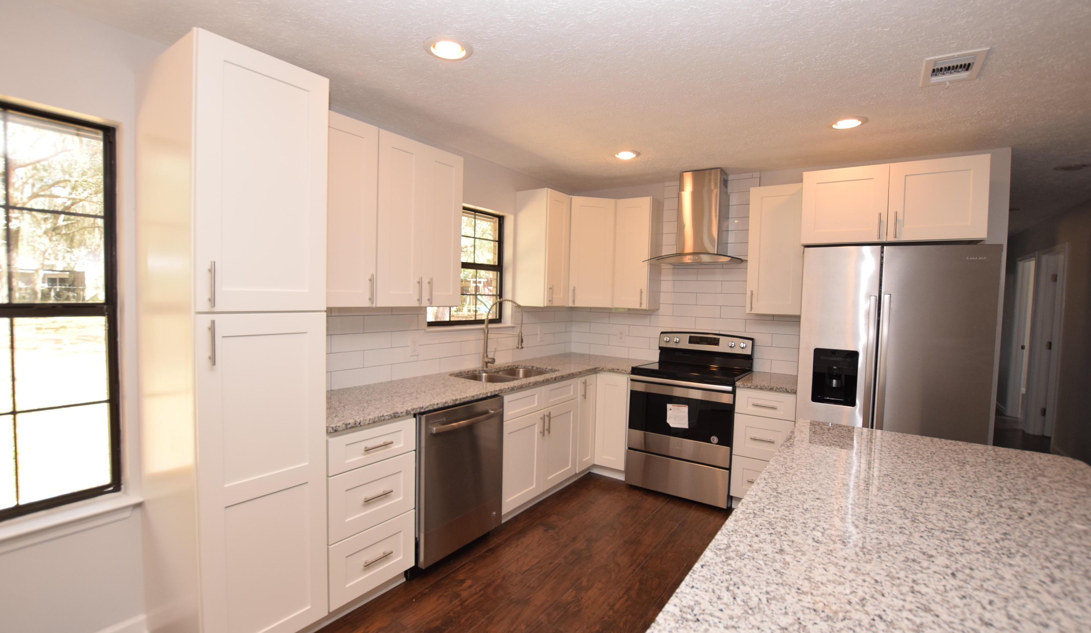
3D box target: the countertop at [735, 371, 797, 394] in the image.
[{"bbox_3d":[1.686,0.480,3.339,0.384,0.032,0.658,3,3,33],"label":"countertop"}]

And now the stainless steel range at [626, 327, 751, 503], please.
[{"bbox_3d":[1.157,0.760,3.611,0.757,1.180,0.705,3,3,33],"label":"stainless steel range"}]

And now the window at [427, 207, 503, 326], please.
[{"bbox_3d":[-0.613,-0.370,3.394,0.070,0.875,0.865,3,3,36],"label":"window"}]

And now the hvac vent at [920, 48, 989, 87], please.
[{"bbox_3d":[1.760,-1.059,1.969,0.194,0.025,0.311,3,3,33],"label":"hvac vent"}]

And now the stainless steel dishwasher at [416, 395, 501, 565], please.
[{"bbox_3d":[-0.688,0.896,2.707,0.640,0.835,0.604,3,3,36],"label":"stainless steel dishwasher"}]

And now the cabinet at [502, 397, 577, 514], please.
[{"bbox_3d":[-0.270,0.861,3.332,0.635,0.830,0.885,3,3,36],"label":"cabinet"}]

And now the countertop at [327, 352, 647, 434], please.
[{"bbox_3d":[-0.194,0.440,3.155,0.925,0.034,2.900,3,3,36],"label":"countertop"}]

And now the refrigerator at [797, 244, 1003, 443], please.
[{"bbox_3d":[2.200,0.498,2.947,0.908,1.800,0.750,3,3,33],"label":"refrigerator"}]

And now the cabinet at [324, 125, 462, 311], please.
[{"bbox_3d":[-0.965,-0.516,2.523,0.335,0.927,1.027,3,3,36],"label":"cabinet"}]

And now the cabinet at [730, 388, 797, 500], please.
[{"bbox_3d":[1.679,0.910,3.366,0.382,0.830,0.640,3,3,33],"label":"cabinet"}]

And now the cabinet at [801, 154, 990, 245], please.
[{"bbox_3d":[2.248,-0.680,2.988,0.897,0.470,0.630,3,3,33],"label":"cabinet"}]

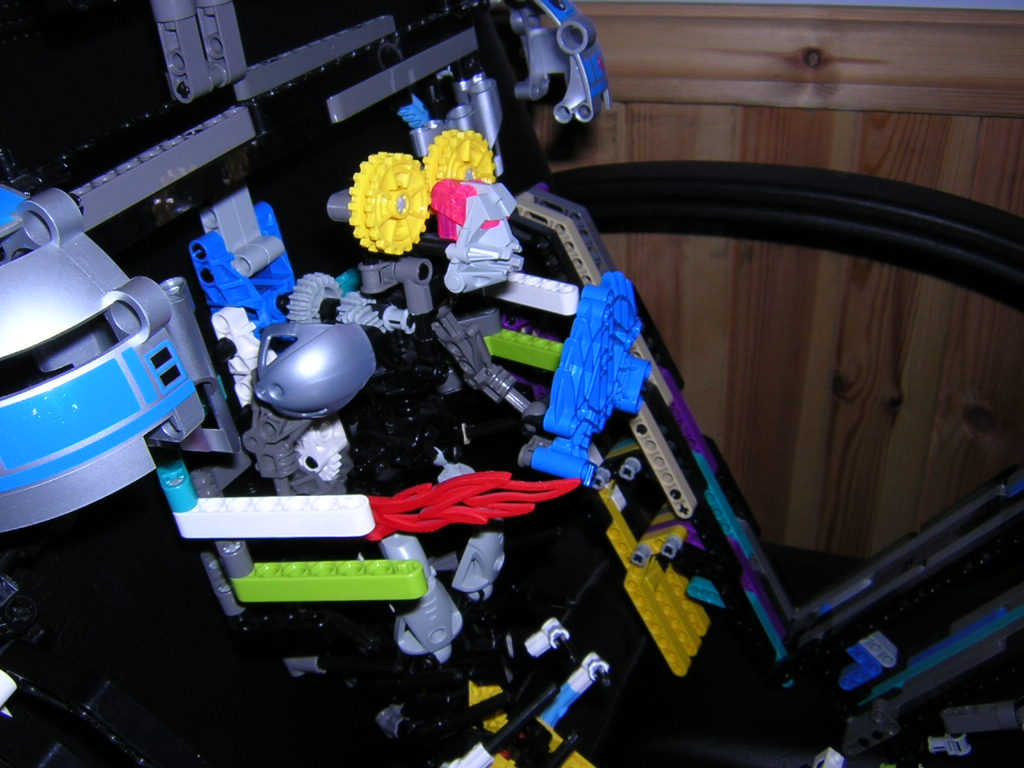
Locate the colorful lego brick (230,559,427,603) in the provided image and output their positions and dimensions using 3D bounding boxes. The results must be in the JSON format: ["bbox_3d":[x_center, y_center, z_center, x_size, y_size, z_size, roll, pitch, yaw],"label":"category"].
[{"bbox_3d":[-0.051,0.054,0.291,0.056,0.008,0.007,-3,24,13],"label":"colorful lego brick"}]

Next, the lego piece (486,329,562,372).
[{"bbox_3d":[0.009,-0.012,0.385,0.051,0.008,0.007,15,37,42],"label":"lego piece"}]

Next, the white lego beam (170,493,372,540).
[{"bbox_3d":[-0.062,0.034,0.273,0.056,0.008,0.007,-4,26,19],"label":"white lego beam"}]

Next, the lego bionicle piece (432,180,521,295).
[{"bbox_3d":[-0.010,-0.043,0.305,0.021,0.029,0.017,9,26,38],"label":"lego bionicle piece"}]

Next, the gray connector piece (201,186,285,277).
[{"bbox_3d":[-0.084,-0.047,0.330,0.009,0.026,0.022,0,28,25],"label":"gray connector piece"}]

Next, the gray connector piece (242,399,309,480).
[{"bbox_3d":[-0.073,0.017,0.330,0.018,0.026,0.013,-4,26,8],"label":"gray connector piece"}]

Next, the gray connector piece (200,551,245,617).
[{"bbox_3d":[-0.090,0.062,0.332,0.008,0.022,0.008,-1,27,22],"label":"gray connector piece"}]

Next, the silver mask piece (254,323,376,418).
[{"bbox_3d":[-0.057,-0.004,0.308,0.030,0.025,0.024,-22,31,-32],"label":"silver mask piece"}]

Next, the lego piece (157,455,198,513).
[{"bbox_3d":[-0.087,0.025,0.276,0.007,0.016,0.007,-4,26,19],"label":"lego piece"}]

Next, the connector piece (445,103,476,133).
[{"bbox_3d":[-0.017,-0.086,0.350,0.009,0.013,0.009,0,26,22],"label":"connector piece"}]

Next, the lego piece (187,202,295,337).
[{"bbox_3d":[-0.085,-0.037,0.340,0.013,0.037,0.032,0,26,22],"label":"lego piece"}]

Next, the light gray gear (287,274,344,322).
[{"bbox_3d":[-0.063,-0.025,0.338,0.008,0.022,0.022,5,28,19],"label":"light gray gear"}]

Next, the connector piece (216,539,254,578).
[{"bbox_3d":[-0.076,0.046,0.292,0.008,0.015,0.008,-1,27,22],"label":"connector piece"}]

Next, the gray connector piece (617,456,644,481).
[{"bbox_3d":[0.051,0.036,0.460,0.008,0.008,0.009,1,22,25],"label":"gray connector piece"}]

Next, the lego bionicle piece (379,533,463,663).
[{"bbox_3d":[-0.028,0.065,0.325,0.021,0.036,0.015,-13,24,-1],"label":"lego bionicle piece"}]

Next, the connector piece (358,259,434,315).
[{"bbox_3d":[-0.035,-0.029,0.320,0.025,0.017,0.009,17,35,34],"label":"connector piece"}]

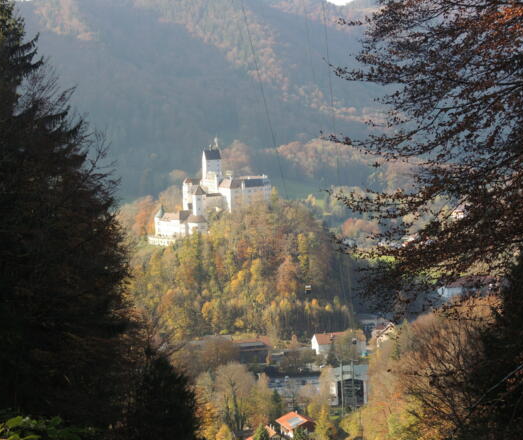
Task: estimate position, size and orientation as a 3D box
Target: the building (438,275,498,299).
[{"bbox_3d":[112.940,37.450,790.000,31.000,11.000,12.000,-2,3,-22],"label":"building"}]

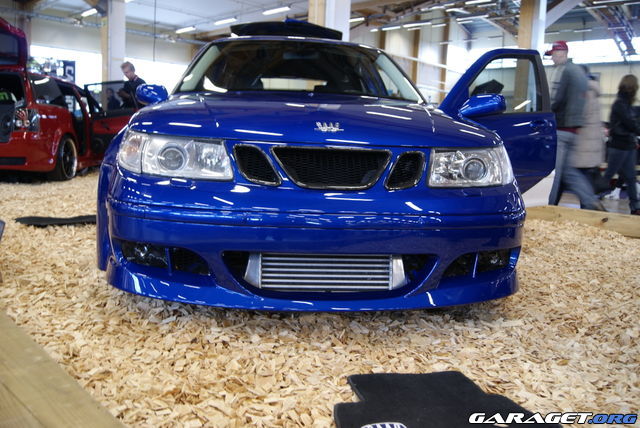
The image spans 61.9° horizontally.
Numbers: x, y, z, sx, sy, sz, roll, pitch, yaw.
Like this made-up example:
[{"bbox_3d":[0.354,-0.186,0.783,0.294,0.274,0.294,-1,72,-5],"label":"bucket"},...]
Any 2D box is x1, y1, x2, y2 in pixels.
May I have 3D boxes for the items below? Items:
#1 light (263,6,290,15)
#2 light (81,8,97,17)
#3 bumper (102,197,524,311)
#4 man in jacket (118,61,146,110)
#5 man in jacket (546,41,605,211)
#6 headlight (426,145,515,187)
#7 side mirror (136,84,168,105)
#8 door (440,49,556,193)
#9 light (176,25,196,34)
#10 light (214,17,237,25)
[{"bbox_3d":[-1.352,-6.366,16.748,0.180,0.110,1.420,-7,13,-43],"label":"light"},{"bbox_3d":[-7.701,-6.711,17.795,0.180,0.110,1.420,-7,13,-43],"label":"light"},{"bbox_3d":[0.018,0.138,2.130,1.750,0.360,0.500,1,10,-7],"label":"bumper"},{"bbox_3d":[-3.110,-1.673,8.859,0.420,1.680,0.500,-3,11,-30],"label":"man in jacket"},{"bbox_3d":[2.733,-0.972,5.830,0.630,1.770,0.500,3,10,3],"label":"man in jacket"},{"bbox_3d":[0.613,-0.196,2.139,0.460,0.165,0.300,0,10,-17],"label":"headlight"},{"bbox_3d":[-1.028,-0.741,3.317,0.220,0.140,0.160,1,10,-7],"label":"side mirror"},{"bbox_3d":[1.234,-0.615,3.688,1.120,1.070,0.220,-3,11,-27],"label":"door"},{"bbox_3d":[-5.053,-6.954,20.175,0.180,0.110,1.420,-7,13,-43],"label":"light"},{"bbox_3d":[-3.329,-6.817,18.904,0.180,0.110,1.420,-7,13,-43],"label":"light"}]

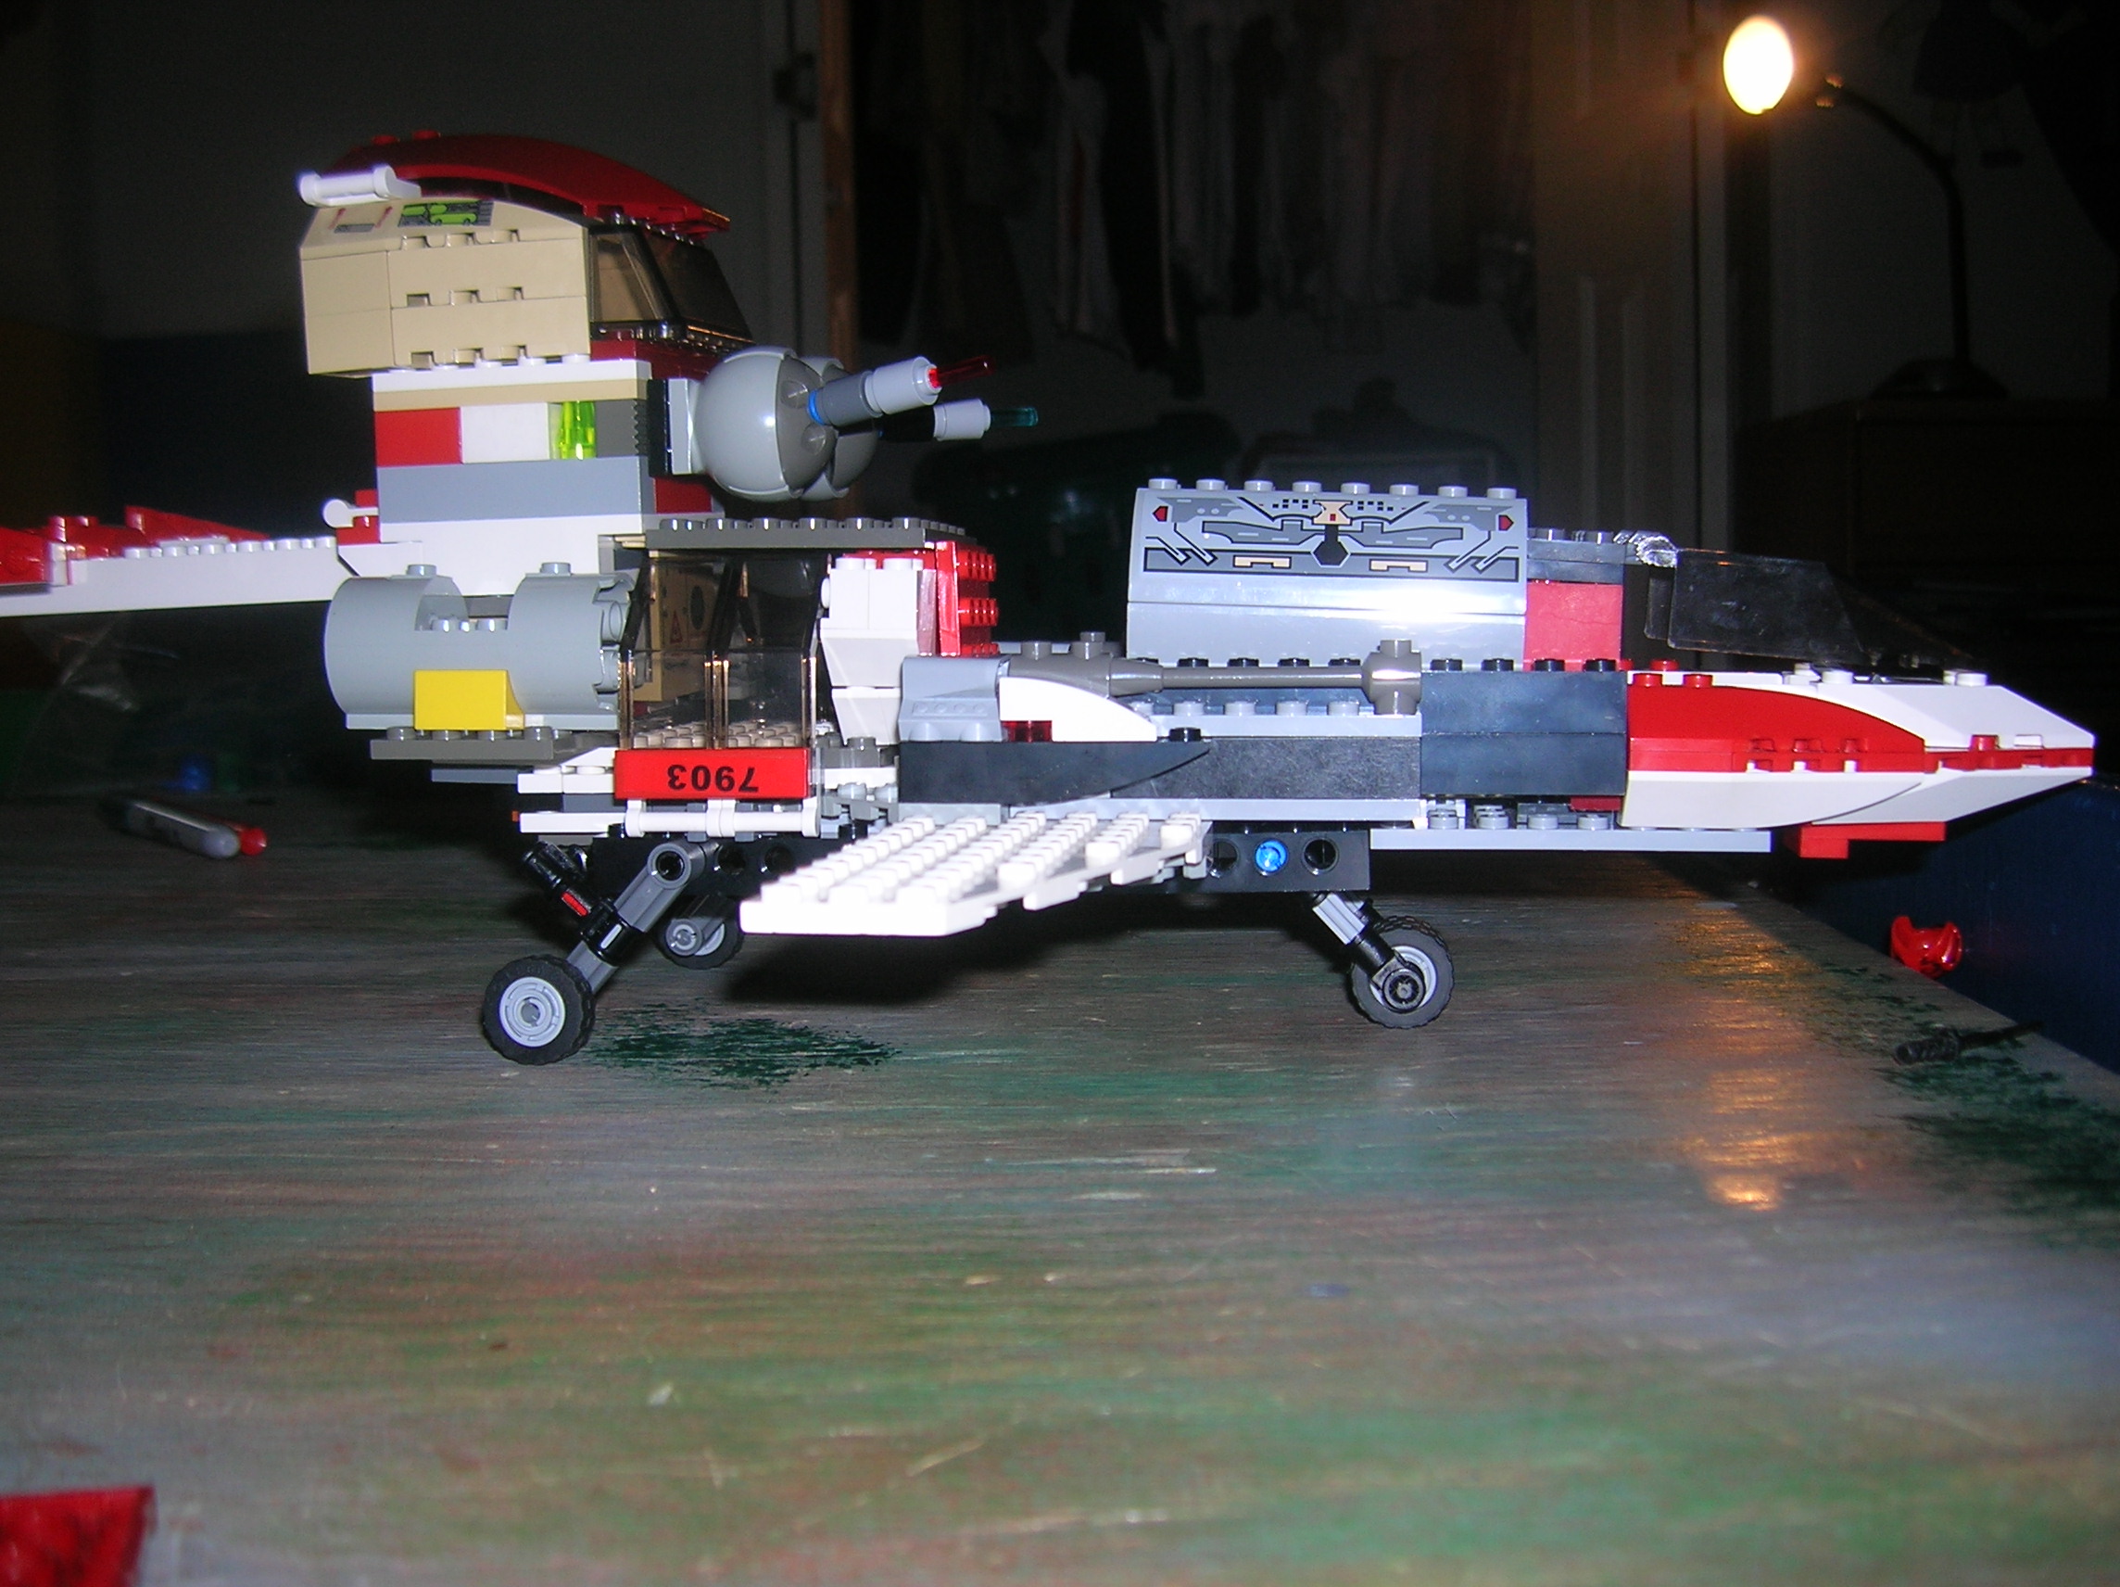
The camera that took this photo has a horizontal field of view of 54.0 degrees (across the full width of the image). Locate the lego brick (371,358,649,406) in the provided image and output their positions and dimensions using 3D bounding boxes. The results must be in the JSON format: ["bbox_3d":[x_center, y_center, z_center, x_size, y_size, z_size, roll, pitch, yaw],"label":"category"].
[{"bbox_3d":[-0.094,-0.070,0.359,0.048,0.007,0.008,0,6,11],"label":"lego brick"}]

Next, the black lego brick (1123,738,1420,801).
[{"bbox_3d":[0.033,-0.005,0.329,0.048,0.010,0.009,0,6,5],"label":"black lego brick"}]

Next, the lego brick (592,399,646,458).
[{"bbox_3d":[-0.074,-0.062,0.359,0.008,0.010,0.013,0,6,11],"label":"lego brick"}]

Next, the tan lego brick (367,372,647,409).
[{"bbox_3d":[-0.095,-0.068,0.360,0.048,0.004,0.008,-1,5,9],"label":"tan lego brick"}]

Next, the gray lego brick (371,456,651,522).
[{"bbox_3d":[-0.094,-0.052,0.361,0.048,0.010,0.008,0,6,11],"label":"gray lego brick"}]

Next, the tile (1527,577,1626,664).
[{"bbox_3d":[0.085,-0.028,0.346,0.016,0.015,0.008,3,8,8],"label":"tile"}]

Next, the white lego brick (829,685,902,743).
[{"bbox_3d":[-0.029,-0.014,0.350,0.016,0.010,0.015,0,6,7],"label":"white lego brick"}]

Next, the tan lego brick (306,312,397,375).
[{"bbox_3d":[-0.118,-0.077,0.358,0.016,0.010,0.015,-2,4,12],"label":"tan lego brick"}]

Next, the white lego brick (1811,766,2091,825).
[{"bbox_3d":[0.141,-0.001,0.342,0.044,0.010,0.029,0,7,8],"label":"white lego brick"}]

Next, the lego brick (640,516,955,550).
[{"bbox_3d":[-0.043,-0.045,0.369,0.048,0.005,0.047,1,5,8],"label":"lego brick"}]

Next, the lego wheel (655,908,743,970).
[{"bbox_3d":[-0.072,0.027,0.424,0.018,0.018,0.007,0,5,5],"label":"lego wheel"}]

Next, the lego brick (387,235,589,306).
[{"bbox_3d":[-0.095,-0.088,0.353,0.032,0.011,0.015,-2,4,11],"label":"lego brick"}]

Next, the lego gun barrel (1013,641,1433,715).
[{"bbox_3d":[0.024,-0.019,0.331,0.065,0.012,0.009,0,7,8],"label":"lego gun barrel"}]

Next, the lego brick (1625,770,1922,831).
[{"bbox_3d":[0.114,0.001,0.338,0.047,0.010,0.016,0,5,8],"label":"lego brick"}]

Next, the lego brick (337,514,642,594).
[{"bbox_3d":[-0.098,-0.041,0.363,0.056,0.013,0.010,-1,5,9],"label":"lego brick"}]

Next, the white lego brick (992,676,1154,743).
[{"bbox_3d":[0.003,-0.013,0.319,0.024,0.010,0.008,0,5,8],"label":"white lego brick"}]

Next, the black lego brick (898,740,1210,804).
[{"bbox_3d":[0.000,-0.004,0.324,0.048,0.010,0.009,0,6,5],"label":"black lego brick"}]

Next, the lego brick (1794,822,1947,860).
[{"bbox_3d":[0.138,0.007,0.356,0.024,0.007,0.009,0,6,5],"label":"lego brick"}]

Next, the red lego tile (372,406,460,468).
[{"bbox_3d":[-0.110,-0.061,0.362,0.016,0.010,0.008,-1,5,9],"label":"red lego tile"}]

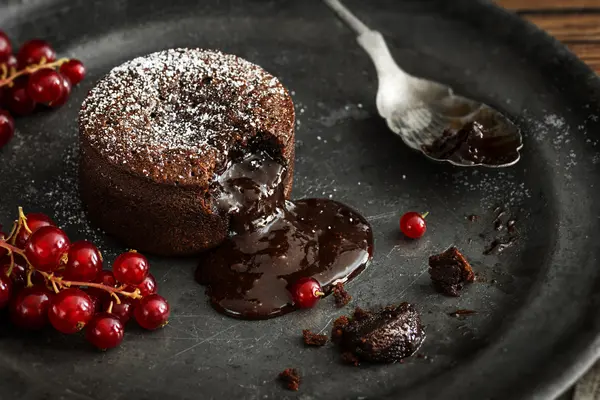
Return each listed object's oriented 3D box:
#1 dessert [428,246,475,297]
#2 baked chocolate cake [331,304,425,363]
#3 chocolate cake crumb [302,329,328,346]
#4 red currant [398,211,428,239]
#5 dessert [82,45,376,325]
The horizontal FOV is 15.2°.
[{"bbox_3d":[0.050,0.023,0.737,0.013,0.011,0.011,17,44,18],"label":"dessert"},{"bbox_3d":[0.025,0.042,0.715,0.028,0.011,0.015,-13,43,-15],"label":"baked chocolate cake"},{"bbox_3d":[0.005,0.044,0.718,0.008,0.004,0.005,10,42,11],"label":"chocolate cake crumb"},{"bbox_3d":[0.038,0.009,0.755,0.009,0.009,0.009,0,41,0],"label":"red currant"},{"bbox_3d":[-0.026,-0.008,0.754,0.073,0.035,0.108,-31,50,-31],"label":"dessert"}]

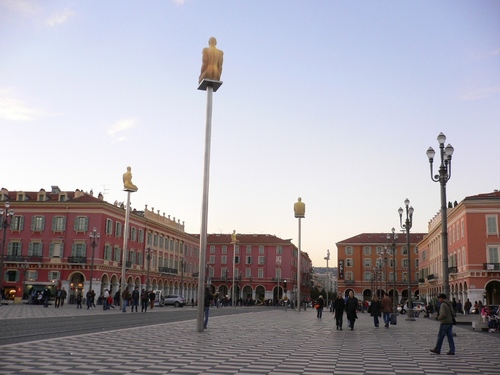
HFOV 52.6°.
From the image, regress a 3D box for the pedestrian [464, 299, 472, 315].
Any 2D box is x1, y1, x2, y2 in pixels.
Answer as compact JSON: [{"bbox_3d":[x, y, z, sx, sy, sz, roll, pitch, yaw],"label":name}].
[{"bbox_3d":[22.930,12.529,53.000,0.550,1.700,0.420,2,-12,0],"label":"pedestrian"}]

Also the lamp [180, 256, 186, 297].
[{"bbox_3d":[-14.023,18.932,103.938,1.250,9.100,1.250,2,-12,0],"label":"lamp"}]

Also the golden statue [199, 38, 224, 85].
[{"bbox_3d":[-1.705,-5.494,22.128,0.950,2.080,1.200,6,-13,-19],"label":"golden statue"}]

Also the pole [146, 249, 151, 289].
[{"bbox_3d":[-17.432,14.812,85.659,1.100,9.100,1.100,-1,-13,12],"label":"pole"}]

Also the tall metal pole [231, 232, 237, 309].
[{"bbox_3d":[-2.566,13.033,81.852,1.250,12.030,1.100,1,-12,0],"label":"tall metal pole"}]

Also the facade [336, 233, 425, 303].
[{"bbox_3d":[34.810,22.013,136.314,21.610,20.000,14.000,-1,-13,12],"label":"facade"}]

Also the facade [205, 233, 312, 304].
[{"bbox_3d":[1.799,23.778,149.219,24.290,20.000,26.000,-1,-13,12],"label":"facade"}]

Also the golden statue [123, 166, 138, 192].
[{"bbox_3d":[-10.498,-0.678,44.484,1.300,2.050,0.950,7,-13,-21],"label":"golden statue"}]

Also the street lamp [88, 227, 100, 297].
[{"bbox_3d":[-19.997,9.862,64.223,1.330,9.610,1.330,1,-12,0],"label":"street lamp"}]

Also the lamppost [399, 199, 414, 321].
[{"bbox_3d":[12.376,5.501,39.446,1.330,9.430,1.330,1,-12,0],"label":"lamppost"}]

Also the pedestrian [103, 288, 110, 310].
[{"bbox_3d":[-11.867,9.221,41.600,0.450,1.750,0.500,6,-13,-20],"label":"pedestrian"}]

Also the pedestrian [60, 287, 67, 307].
[{"bbox_3d":[-16.849,9.901,45.670,0.520,1.690,0.450,-1,-12,11],"label":"pedestrian"}]

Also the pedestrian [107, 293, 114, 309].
[{"bbox_3d":[-11.979,9.728,43.500,0.500,1.520,0.500,4,-12,-10],"label":"pedestrian"}]

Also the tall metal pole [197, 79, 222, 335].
[{"bbox_3d":[-1.778,0.614,20.279,0.880,10.100,1.080,6,-13,-19],"label":"tall metal pole"}]

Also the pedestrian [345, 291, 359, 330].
[{"bbox_3d":[4.573,5.548,22.774,0.600,1.740,0.500,0,-12,9],"label":"pedestrian"}]

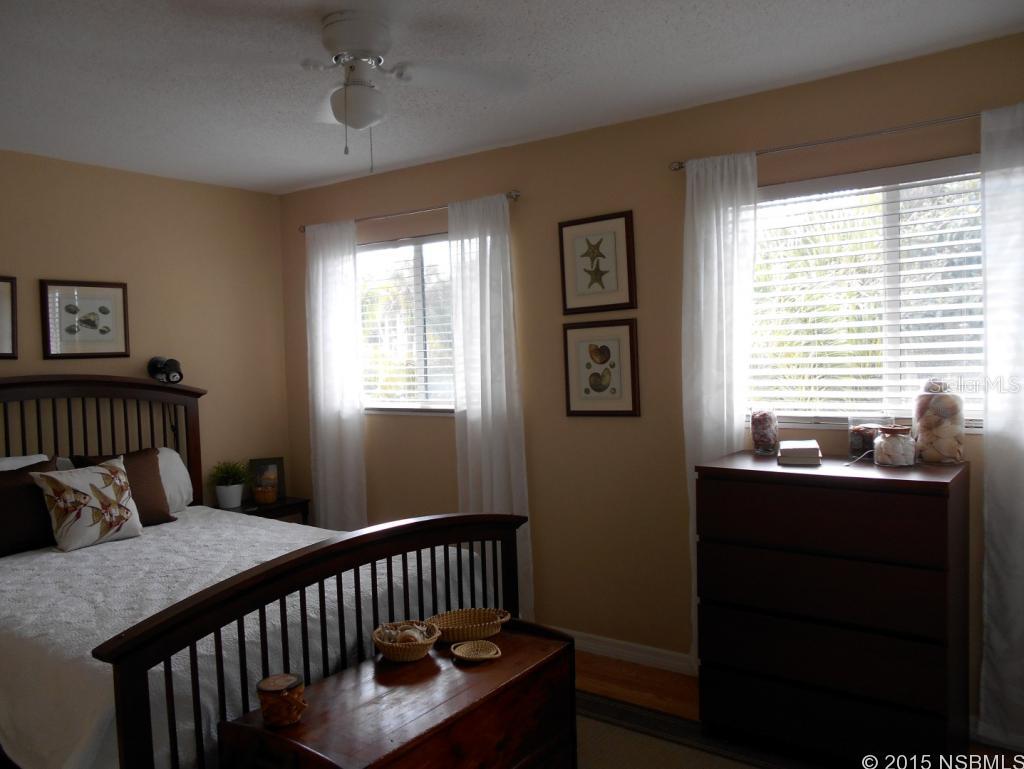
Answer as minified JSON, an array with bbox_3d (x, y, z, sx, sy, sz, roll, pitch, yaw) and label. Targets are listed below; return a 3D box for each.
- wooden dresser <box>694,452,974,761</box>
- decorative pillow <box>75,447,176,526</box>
[{"bbox_3d":[1.152,0.786,2.765,0.800,1.000,0.480,0,3,37],"label":"wooden dresser"},{"bbox_3d":[-1.864,0.529,3.737,0.140,0.400,0.450,-21,-9,35],"label":"decorative pillow"}]

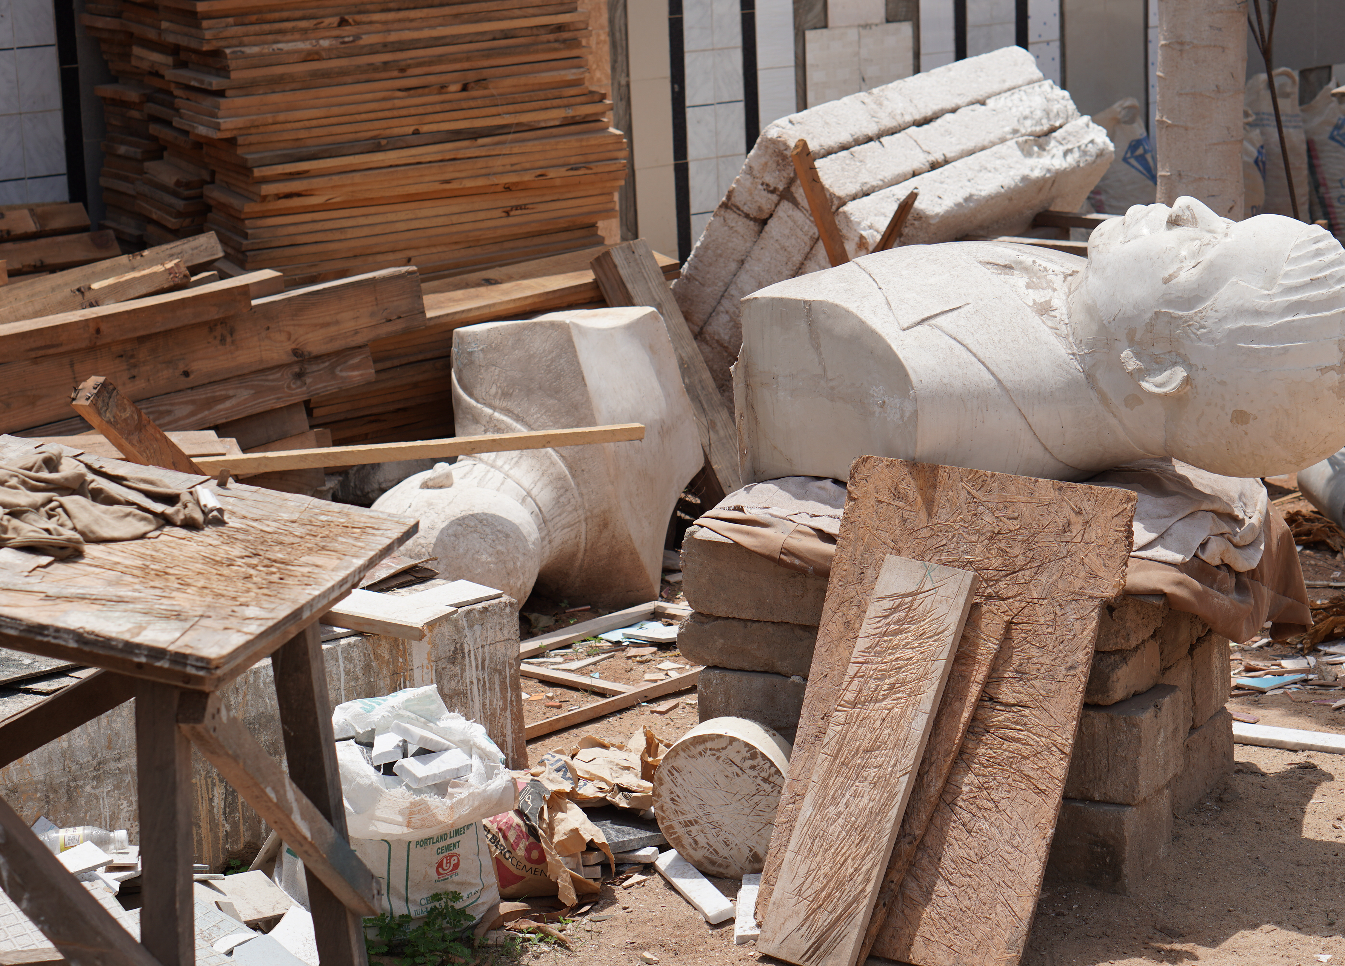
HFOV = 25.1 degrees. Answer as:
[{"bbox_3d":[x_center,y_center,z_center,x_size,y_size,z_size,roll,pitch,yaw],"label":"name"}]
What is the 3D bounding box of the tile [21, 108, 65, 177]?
[{"bbox_3d":[-2.047,-1.101,9.822,0.147,0.209,0.010,-12,15,-40],"label":"tile"}]

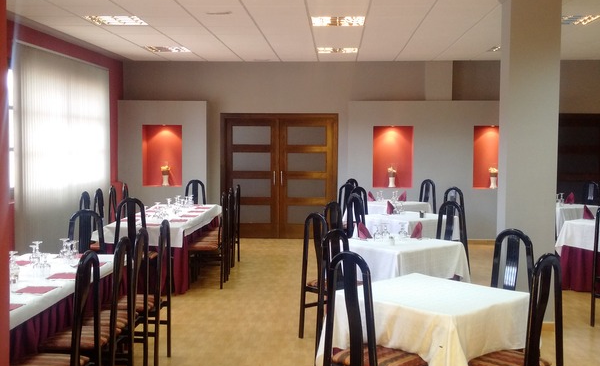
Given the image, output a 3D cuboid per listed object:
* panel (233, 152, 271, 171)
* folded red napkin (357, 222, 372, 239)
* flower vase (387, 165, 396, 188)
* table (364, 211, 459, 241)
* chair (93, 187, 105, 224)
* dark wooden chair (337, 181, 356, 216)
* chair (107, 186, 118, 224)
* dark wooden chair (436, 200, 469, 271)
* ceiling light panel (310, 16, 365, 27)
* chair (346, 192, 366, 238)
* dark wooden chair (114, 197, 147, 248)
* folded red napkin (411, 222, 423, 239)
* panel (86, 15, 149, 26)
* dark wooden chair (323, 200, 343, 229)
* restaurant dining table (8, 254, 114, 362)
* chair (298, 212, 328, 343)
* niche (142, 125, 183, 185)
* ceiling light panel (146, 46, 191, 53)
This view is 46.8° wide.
[{"bbox_3d":[-0.780,-0.341,11.355,0.623,0.294,0.030,1,4,3],"label":"panel"},{"bbox_3d":[0.593,0.428,6.261,0.140,0.155,0.120,2,3,20],"label":"folded red napkin"},{"bbox_3d":[1.494,-0.109,11.227,0.140,0.363,0.130,1,3,3],"label":"flower vase"},{"bbox_3d":[1.228,0.609,8.047,0.880,0.480,0.880,-3,5,-43],"label":"table"},{"bbox_3d":[-2.078,0.593,7.888,0.460,1.055,0.430,1,4,3],"label":"chair"},{"bbox_3d":[0.750,0.532,9.129,0.430,1.055,0.460,4,5,43],"label":"dark wooden chair"},{"bbox_3d":[-2.039,0.568,8.304,0.460,1.055,0.430,1,4,3],"label":"chair"},{"bbox_3d":[1.271,0.706,6.353,0.460,1.055,0.430,-3,5,-40],"label":"dark wooden chair"},{"bbox_3d":[0.416,-1.797,7.623,0.610,0.060,0.590,1,3,3],"label":"ceiling light panel"},{"bbox_3d":[0.728,0.627,7.583,0.460,1.055,0.430,-3,5,-42],"label":"chair"},{"bbox_3d":[-1.621,0.641,6.940,0.425,1.040,0.430,1,3,5],"label":"dark wooden chair"},{"bbox_3d":[1.030,0.414,6.136,0.090,0.145,0.110,-3,5,-42],"label":"folded red napkin"},{"bbox_3d":[-2.051,-1.826,7.772,0.605,0.060,0.580,1,3,3],"label":"panel"},{"bbox_3d":[0.460,0.702,6.283,0.430,1.040,0.425,3,4,38],"label":"dark wooden chair"},{"bbox_3d":[-1.731,0.975,4.107,0.800,0.760,2.260,1,4,3],"label":"restaurant dining table"},{"bbox_3d":[0.269,0.750,5.637,0.470,1.045,0.430,-2,5,-43],"label":"chair"},{"bbox_3d":[-2.227,-0.446,11.407,0.652,0.985,0.260,1,3,3],"label":"niche"},{"bbox_3d":[-1.929,-1.966,10.112,0.610,0.060,0.590,1,3,3],"label":"ceiling light panel"}]

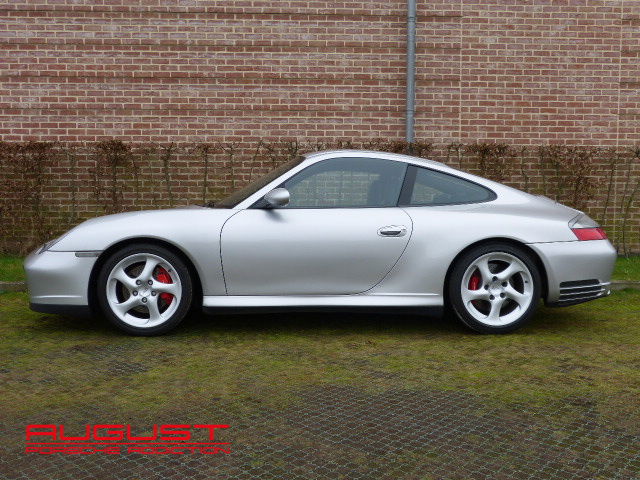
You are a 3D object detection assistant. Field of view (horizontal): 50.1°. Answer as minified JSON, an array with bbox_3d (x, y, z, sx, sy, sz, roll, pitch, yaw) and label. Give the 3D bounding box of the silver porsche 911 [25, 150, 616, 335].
[{"bbox_3d":[0.000,-0.045,5.413,4.435,1.290,1.840,0,3,-5],"label":"silver porsche 911"}]

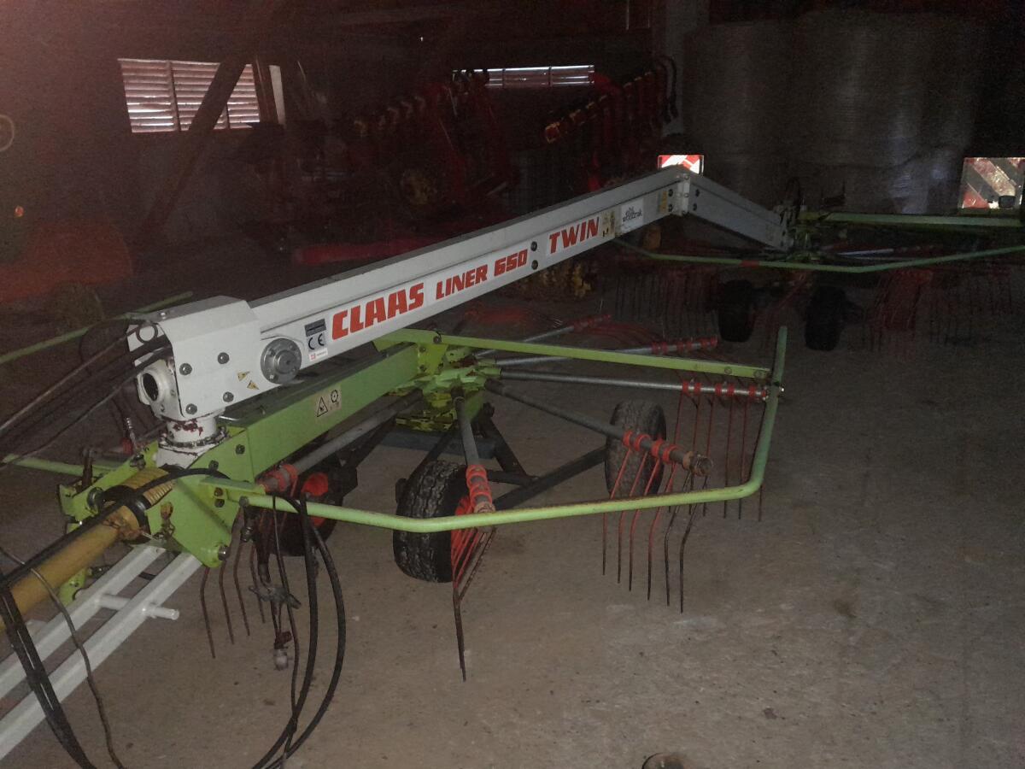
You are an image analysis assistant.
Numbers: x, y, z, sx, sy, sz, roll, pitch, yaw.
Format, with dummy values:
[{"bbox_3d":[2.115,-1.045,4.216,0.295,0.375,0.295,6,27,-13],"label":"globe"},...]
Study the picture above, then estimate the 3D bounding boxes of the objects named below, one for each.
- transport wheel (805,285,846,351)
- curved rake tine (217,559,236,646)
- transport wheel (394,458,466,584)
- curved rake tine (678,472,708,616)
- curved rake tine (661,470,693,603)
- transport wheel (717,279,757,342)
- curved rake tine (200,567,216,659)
[{"bbox_3d":[2.058,-0.432,5.076,0.172,0.423,0.423,4,21,13],"label":"transport wheel"},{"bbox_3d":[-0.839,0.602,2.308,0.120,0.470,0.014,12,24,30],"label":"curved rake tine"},{"bbox_3d":[-0.249,0.484,2.725,0.172,0.423,0.423,9,23,23],"label":"transport wheel"},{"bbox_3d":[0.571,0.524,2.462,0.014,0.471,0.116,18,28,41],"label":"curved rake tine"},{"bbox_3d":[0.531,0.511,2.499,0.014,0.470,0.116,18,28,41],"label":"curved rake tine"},{"bbox_3d":[1.542,-0.500,5.275,0.172,0.423,0.423,9,23,24],"label":"transport wheel"},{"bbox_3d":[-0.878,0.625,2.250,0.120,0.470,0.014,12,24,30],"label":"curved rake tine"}]

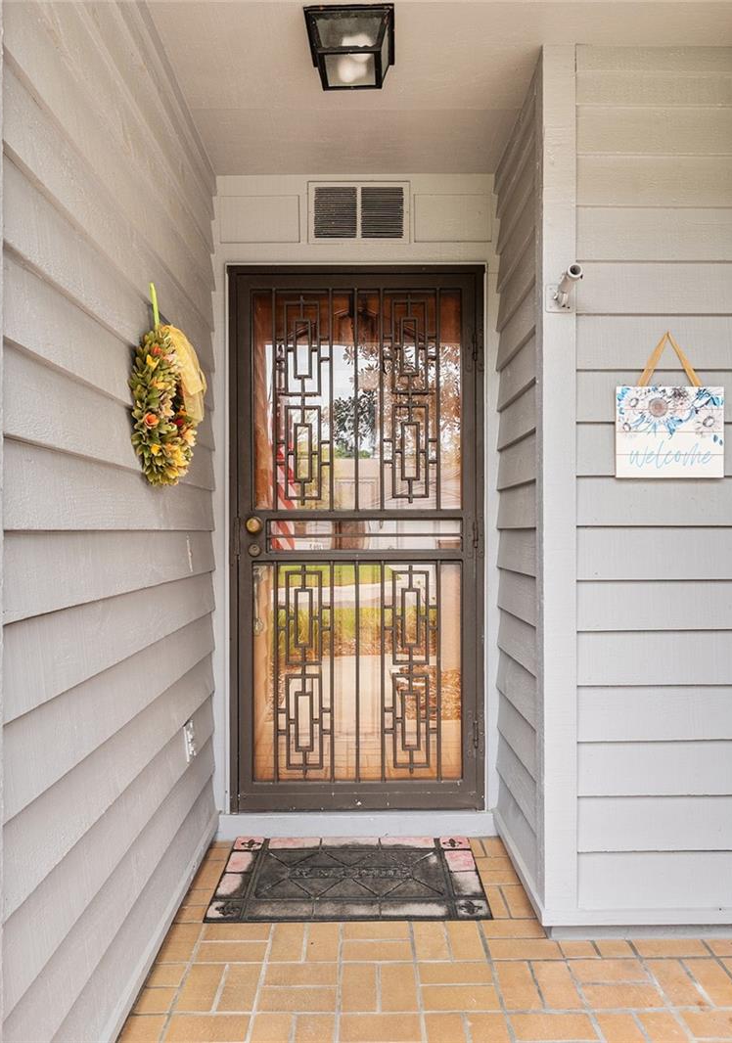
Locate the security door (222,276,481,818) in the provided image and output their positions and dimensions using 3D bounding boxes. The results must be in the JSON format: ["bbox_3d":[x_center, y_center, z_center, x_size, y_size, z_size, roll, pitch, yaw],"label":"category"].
[{"bbox_3d":[-0.034,0.070,2.655,0.968,2.070,0.055,0,-1,0],"label":"security door"}]

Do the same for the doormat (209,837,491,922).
[{"bbox_3d":[-0.049,1.190,2.345,0.870,0.012,0.540,0,-1,-1],"label":"doormat"}]

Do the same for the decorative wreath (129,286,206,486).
[{"bbox_3d":[-0.513,-0.361,1.855,0.115,0.530,0.420,0,-1,0],"label":"decorative wreath"}]

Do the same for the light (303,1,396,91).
[{"bbox_3d":[-0.037,-1.278,1.903,0.233,0.098,0.233,0,-1,3],"label":"light"}]

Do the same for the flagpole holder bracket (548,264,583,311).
[{"bbox_3d":[0.547,-0.635,1.900,0.080,0.090,0.140,0,0,0],"label":"flagpole holder bracket"}]

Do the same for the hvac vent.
[{"bbox_3d":[-0.027,-1.183,2.652,0.376,0.226,0.025,0,-1,0],"label":"hvac vent"}]

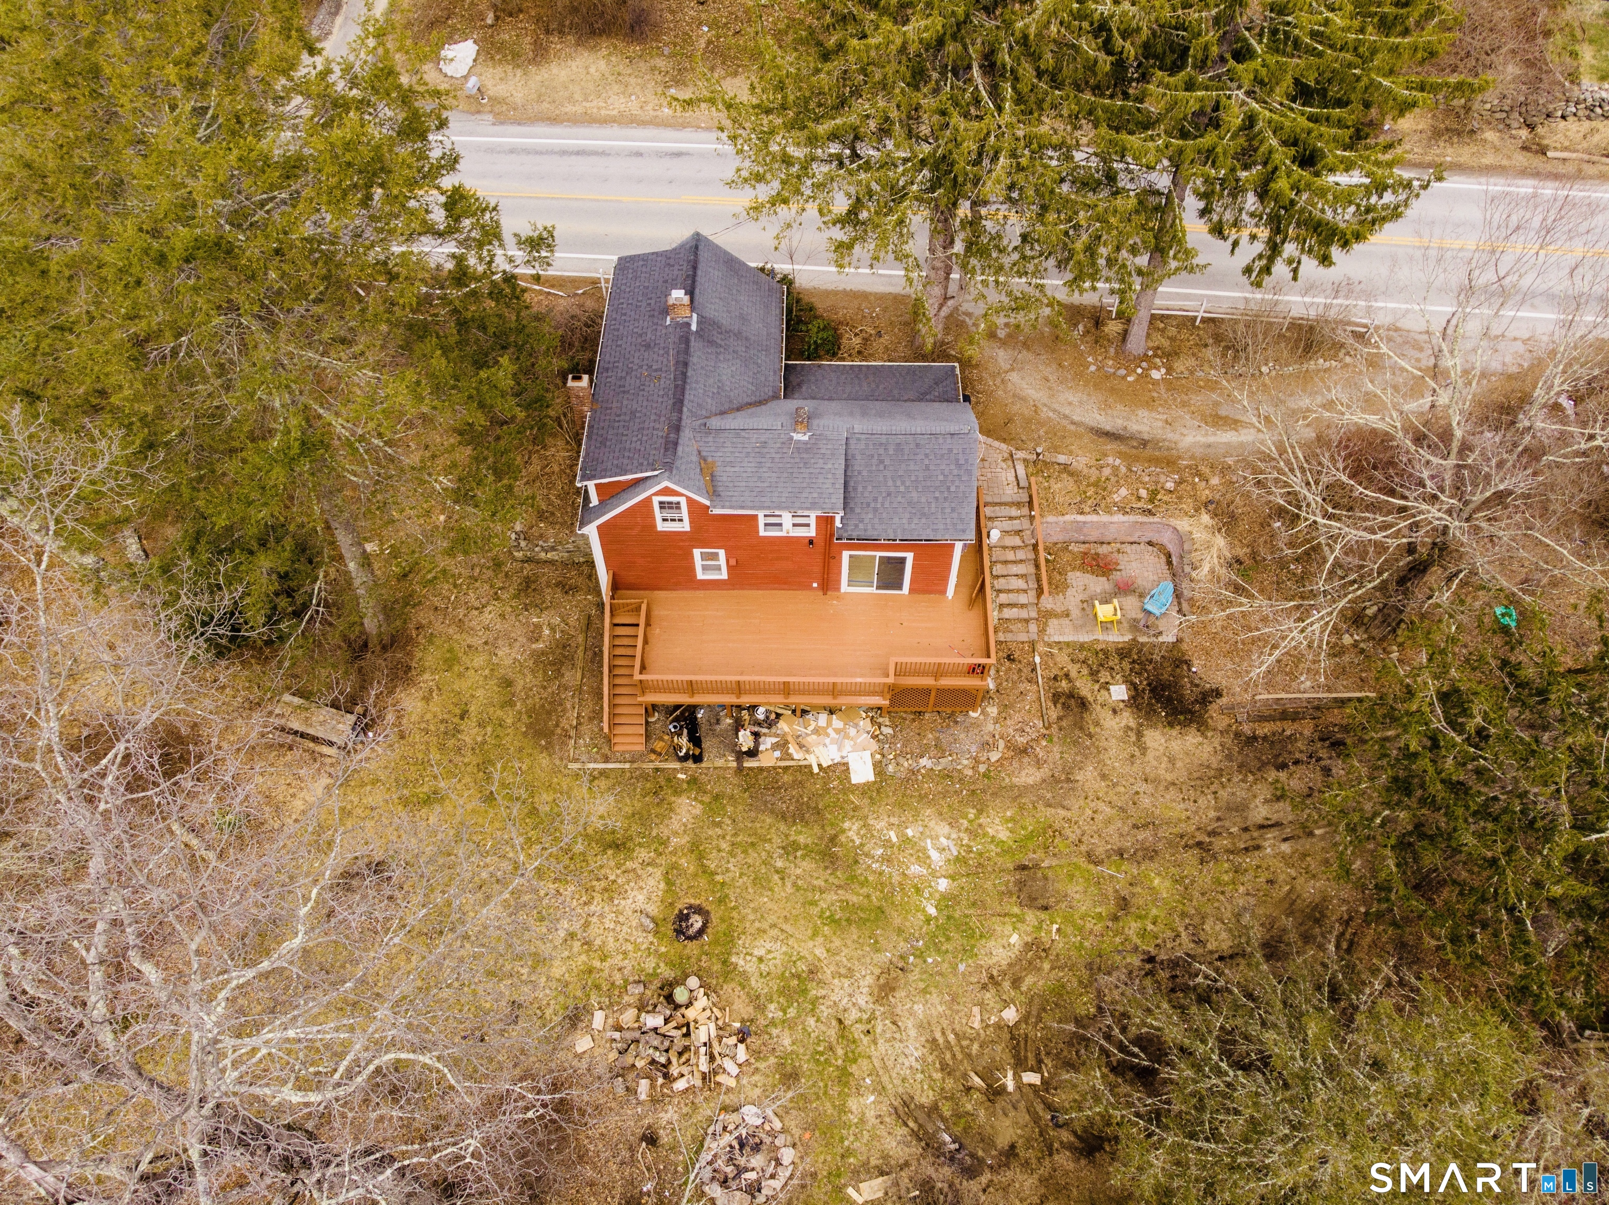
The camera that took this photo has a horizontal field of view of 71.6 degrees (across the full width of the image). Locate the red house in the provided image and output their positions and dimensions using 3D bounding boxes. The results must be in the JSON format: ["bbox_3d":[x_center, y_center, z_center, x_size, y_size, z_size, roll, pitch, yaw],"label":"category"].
[{"bbox_3d":[-0.430,-3.506,33.368,11.500,8.700,13.500,1,56,0],"label":"red house"}]

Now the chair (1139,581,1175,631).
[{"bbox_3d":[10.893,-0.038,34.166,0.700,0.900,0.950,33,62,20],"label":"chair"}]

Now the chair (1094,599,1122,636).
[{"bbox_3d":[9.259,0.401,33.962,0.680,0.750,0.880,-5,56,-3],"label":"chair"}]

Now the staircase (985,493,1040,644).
[{"bbox_3d":[6.423,-1.147,34.551,1.400,1.600,4.600,1,56,0],"label":"staircase"}]

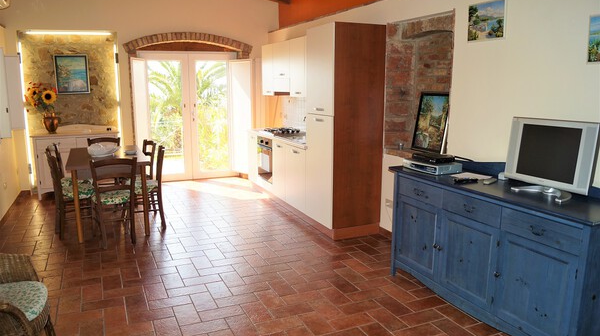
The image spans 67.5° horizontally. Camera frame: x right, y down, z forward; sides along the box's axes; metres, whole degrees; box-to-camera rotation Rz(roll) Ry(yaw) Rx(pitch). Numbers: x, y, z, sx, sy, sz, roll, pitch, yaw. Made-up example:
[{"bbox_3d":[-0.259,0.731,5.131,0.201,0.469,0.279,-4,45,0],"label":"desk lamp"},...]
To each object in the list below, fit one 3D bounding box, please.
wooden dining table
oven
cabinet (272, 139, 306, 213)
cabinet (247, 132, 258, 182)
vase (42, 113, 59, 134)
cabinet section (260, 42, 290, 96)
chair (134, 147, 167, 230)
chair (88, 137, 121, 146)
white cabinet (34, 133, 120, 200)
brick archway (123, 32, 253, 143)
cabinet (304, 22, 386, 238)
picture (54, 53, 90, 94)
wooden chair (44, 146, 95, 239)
[{"bbox_3d":[-2.182,0.236,5.179,0.790,0.775,1.480,-4,11,-24],"label":"wooden dining table"},{"bbox_3d":[-0.234,-0.141,6.210,0.551,0.581,0.612,-5,11,-24],"label":"oven"},{"bbox_3d":[0.120,0.055,5.699,0.590,0.735,1.060,-4,11,-24],"label":"cabinet"},{"bbox_3d":[-0.435,-0.123,6.689,0.571,0.847,0.398,-5,11,-24],"label":"cabinet"},{"bbox_3d":[-3.522,-0.625,6.343,0.195,0.270,0.190,-4,11,-24],"label":"vase"},{"bbox_3d":[-0.193,-1.371,6.304,0.330,0.714,1.050,-5,11,-24],"label":"cabinet section"},{"bbox_3d":[-1.726,0.227,4.931,0.450,0.880,0.420,-3,11,-19],"label":"chair"},{"bbox_3d":[-2.460,0.087,5.721,0.420,0.875,0.450,-4,11,-24],"label":"chair"},{"bbox_3d":[-3.115,-0.089,6.343,1.081,0.918,0.469,-5,11,-24],"label":"white cabinet"},{"bbox_3d":[-1.740,-0.946,7.268,1.980,2.360,0.300,-4,11,-24],"label":"brick archway"},{"bbox_3d":[0.455,-0.375,4.649,0.571,2.075,0.612,-5,11,-24],"label":"cabinet"},{"bbox_3d":[-3.226,-1.327,6.366,0.423,0.541,0.031,-5,11,-24],"label":"picture"},{"bbox_3d":[-2.342,0.246,4.621,0.449,0.867,0.428,-6,12,-29],"label":"wooden chair"}]

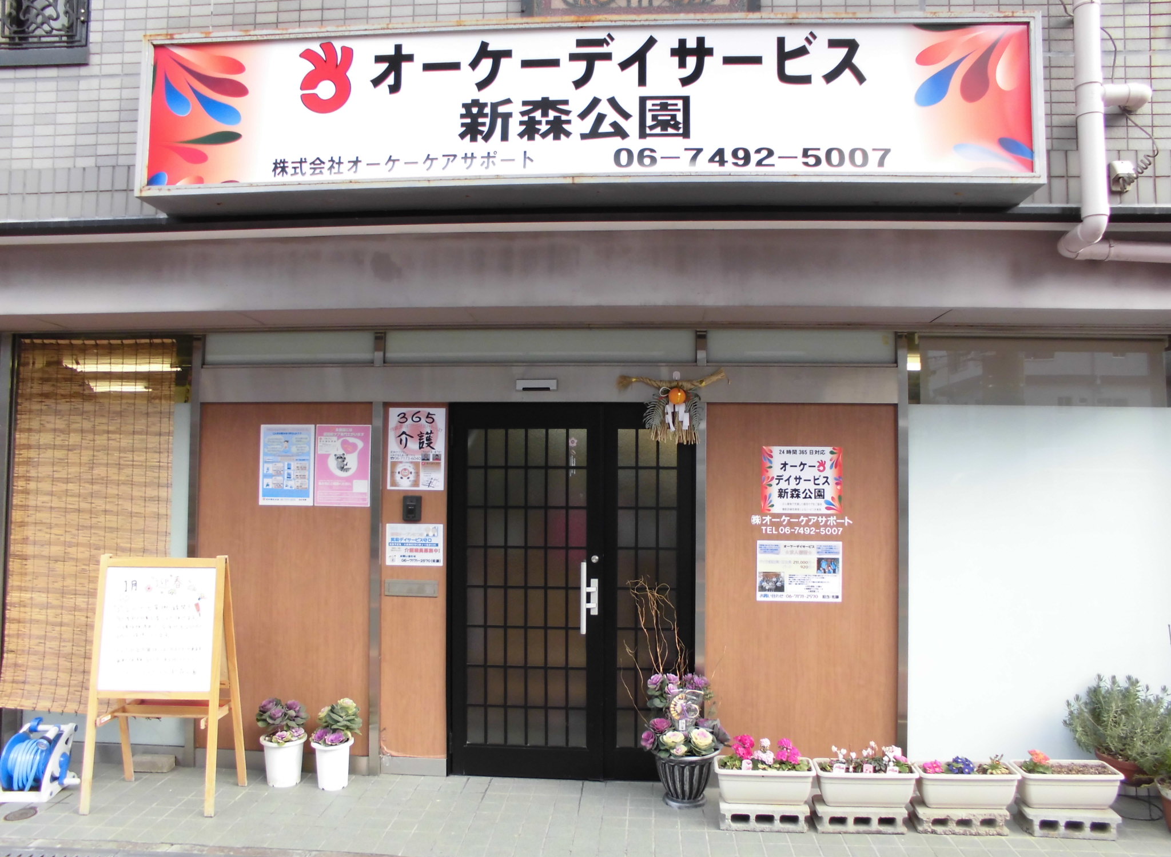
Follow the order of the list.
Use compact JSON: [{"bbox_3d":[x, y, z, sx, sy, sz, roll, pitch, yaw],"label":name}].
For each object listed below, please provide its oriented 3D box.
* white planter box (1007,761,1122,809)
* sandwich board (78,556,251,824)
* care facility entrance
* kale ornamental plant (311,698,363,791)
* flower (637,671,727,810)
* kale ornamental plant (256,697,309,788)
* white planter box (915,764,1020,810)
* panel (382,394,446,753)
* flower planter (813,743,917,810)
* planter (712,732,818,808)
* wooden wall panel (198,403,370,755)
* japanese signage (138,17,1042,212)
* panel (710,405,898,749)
[{"bbox_3d":[2.185,1.630,4.013,0.447,0.157,0.212,0,-1,4],"label":"white planter box"},{"bbox_3d":[-2.011,1.198,4.234,0.640,1.175,0.420,0,-1,4],"label":"sandwich board"},{"bbox_3d":[-0.070,0.834,4.582,1.280,1.928,0.080,0,-2,4],"label":"care facility entrance"},{"bbox_3d":[-1.257,1.578,4.420,0.265,0.430,0.250,0,-1,4],"label":"kale ornamental plant"},{"bbox_3d":[0.472,1.483,4.238,0.428,0.601,0.400,0,-2,4],"label":"flower"},{"bbox_3d":[-1.542,1.585,4.470,0.272,0.413,0.260,0,-1,4],"label":"kale ornamental plant"},{"bbox_3d":[1.723,1.627,4.010,0.445,0.157,0.210,0,-1,4],"label":"white planter box"},{"bbox_3d":[-0.886,0.786,4.611,0.347,1.836,0.050,0,-2,4],"label":"panel"},{"bbox_3d":[1.223,1.519,3.893,0.429,0.261,0.228,0,-2,4],"label":"flower planter"},{"bbox_3d":[0.815,1.560,4.055,0.452,0.280,0.210,0,-1,4],"label":"planter"},{"bbox_3d":[-1.584,0.781,4.655,0.936,1.829,0.050,0,-2,4],"label":"wooden wall panel"},{"bbox_3d":[-0.024,-1.230,3.510,3.475,0.648,0.270,0,-2,4],"label":"japanese signage"},{"bbox_3d":[1.086,0.795,4.446,0.959,1.835,0.040,0,-1,4],"label":"panel"}]

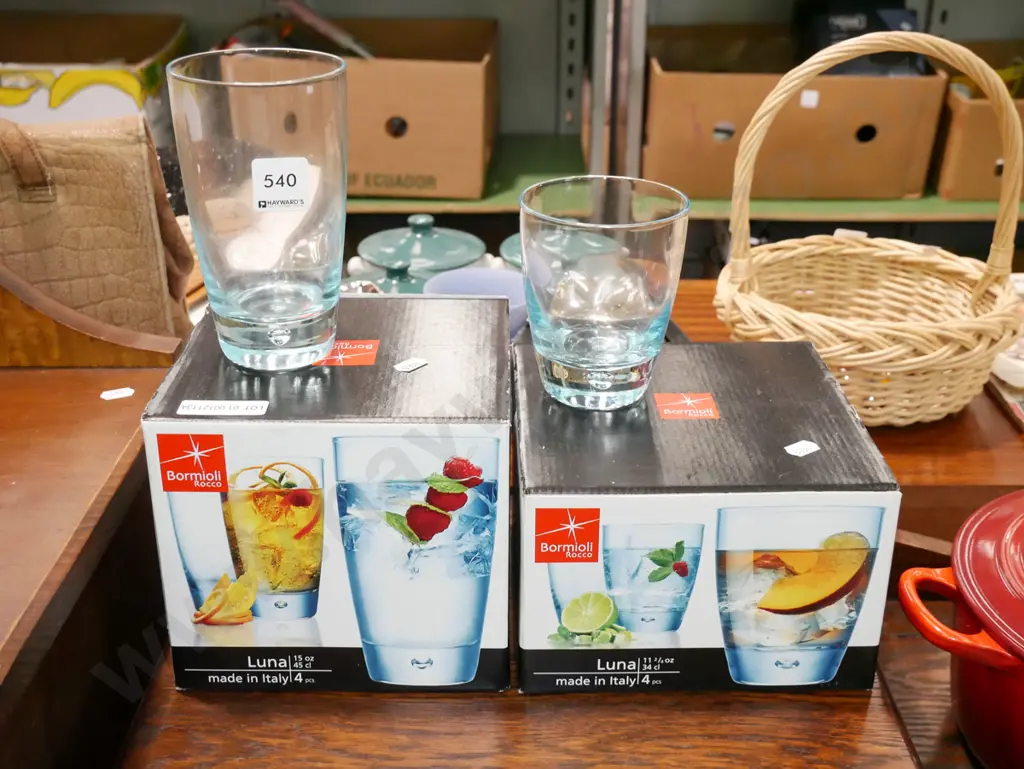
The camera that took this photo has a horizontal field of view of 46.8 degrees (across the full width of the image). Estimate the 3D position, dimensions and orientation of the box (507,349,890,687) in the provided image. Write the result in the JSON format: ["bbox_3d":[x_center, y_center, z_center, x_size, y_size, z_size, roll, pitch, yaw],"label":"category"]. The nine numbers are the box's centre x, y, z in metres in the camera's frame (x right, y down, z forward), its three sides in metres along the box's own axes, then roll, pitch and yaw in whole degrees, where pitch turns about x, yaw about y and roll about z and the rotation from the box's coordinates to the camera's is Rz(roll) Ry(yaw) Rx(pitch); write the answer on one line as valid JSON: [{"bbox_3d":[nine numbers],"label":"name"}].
[{"bbox_3d":[0.092,0.066,0.657,0.178,0.117,0.175,0,25,-1],"label":"box"}]

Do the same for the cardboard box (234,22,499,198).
[{"bbox_3d":[-0.254,-0.526,2.215,0.423,0.230,0.490,1,24,2],"label":"cardboard box"}]

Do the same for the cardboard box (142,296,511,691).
[{"bbox_3d":[-0.085,0.053,0.640,0.167,0.152,0.158,0,25,0],"label":"cardboard box"}]

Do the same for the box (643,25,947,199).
[{"bbox_3d":[0.474,-0.509,2.201,0.483,0.217,0.440,1,24,1],"label":"box"}]

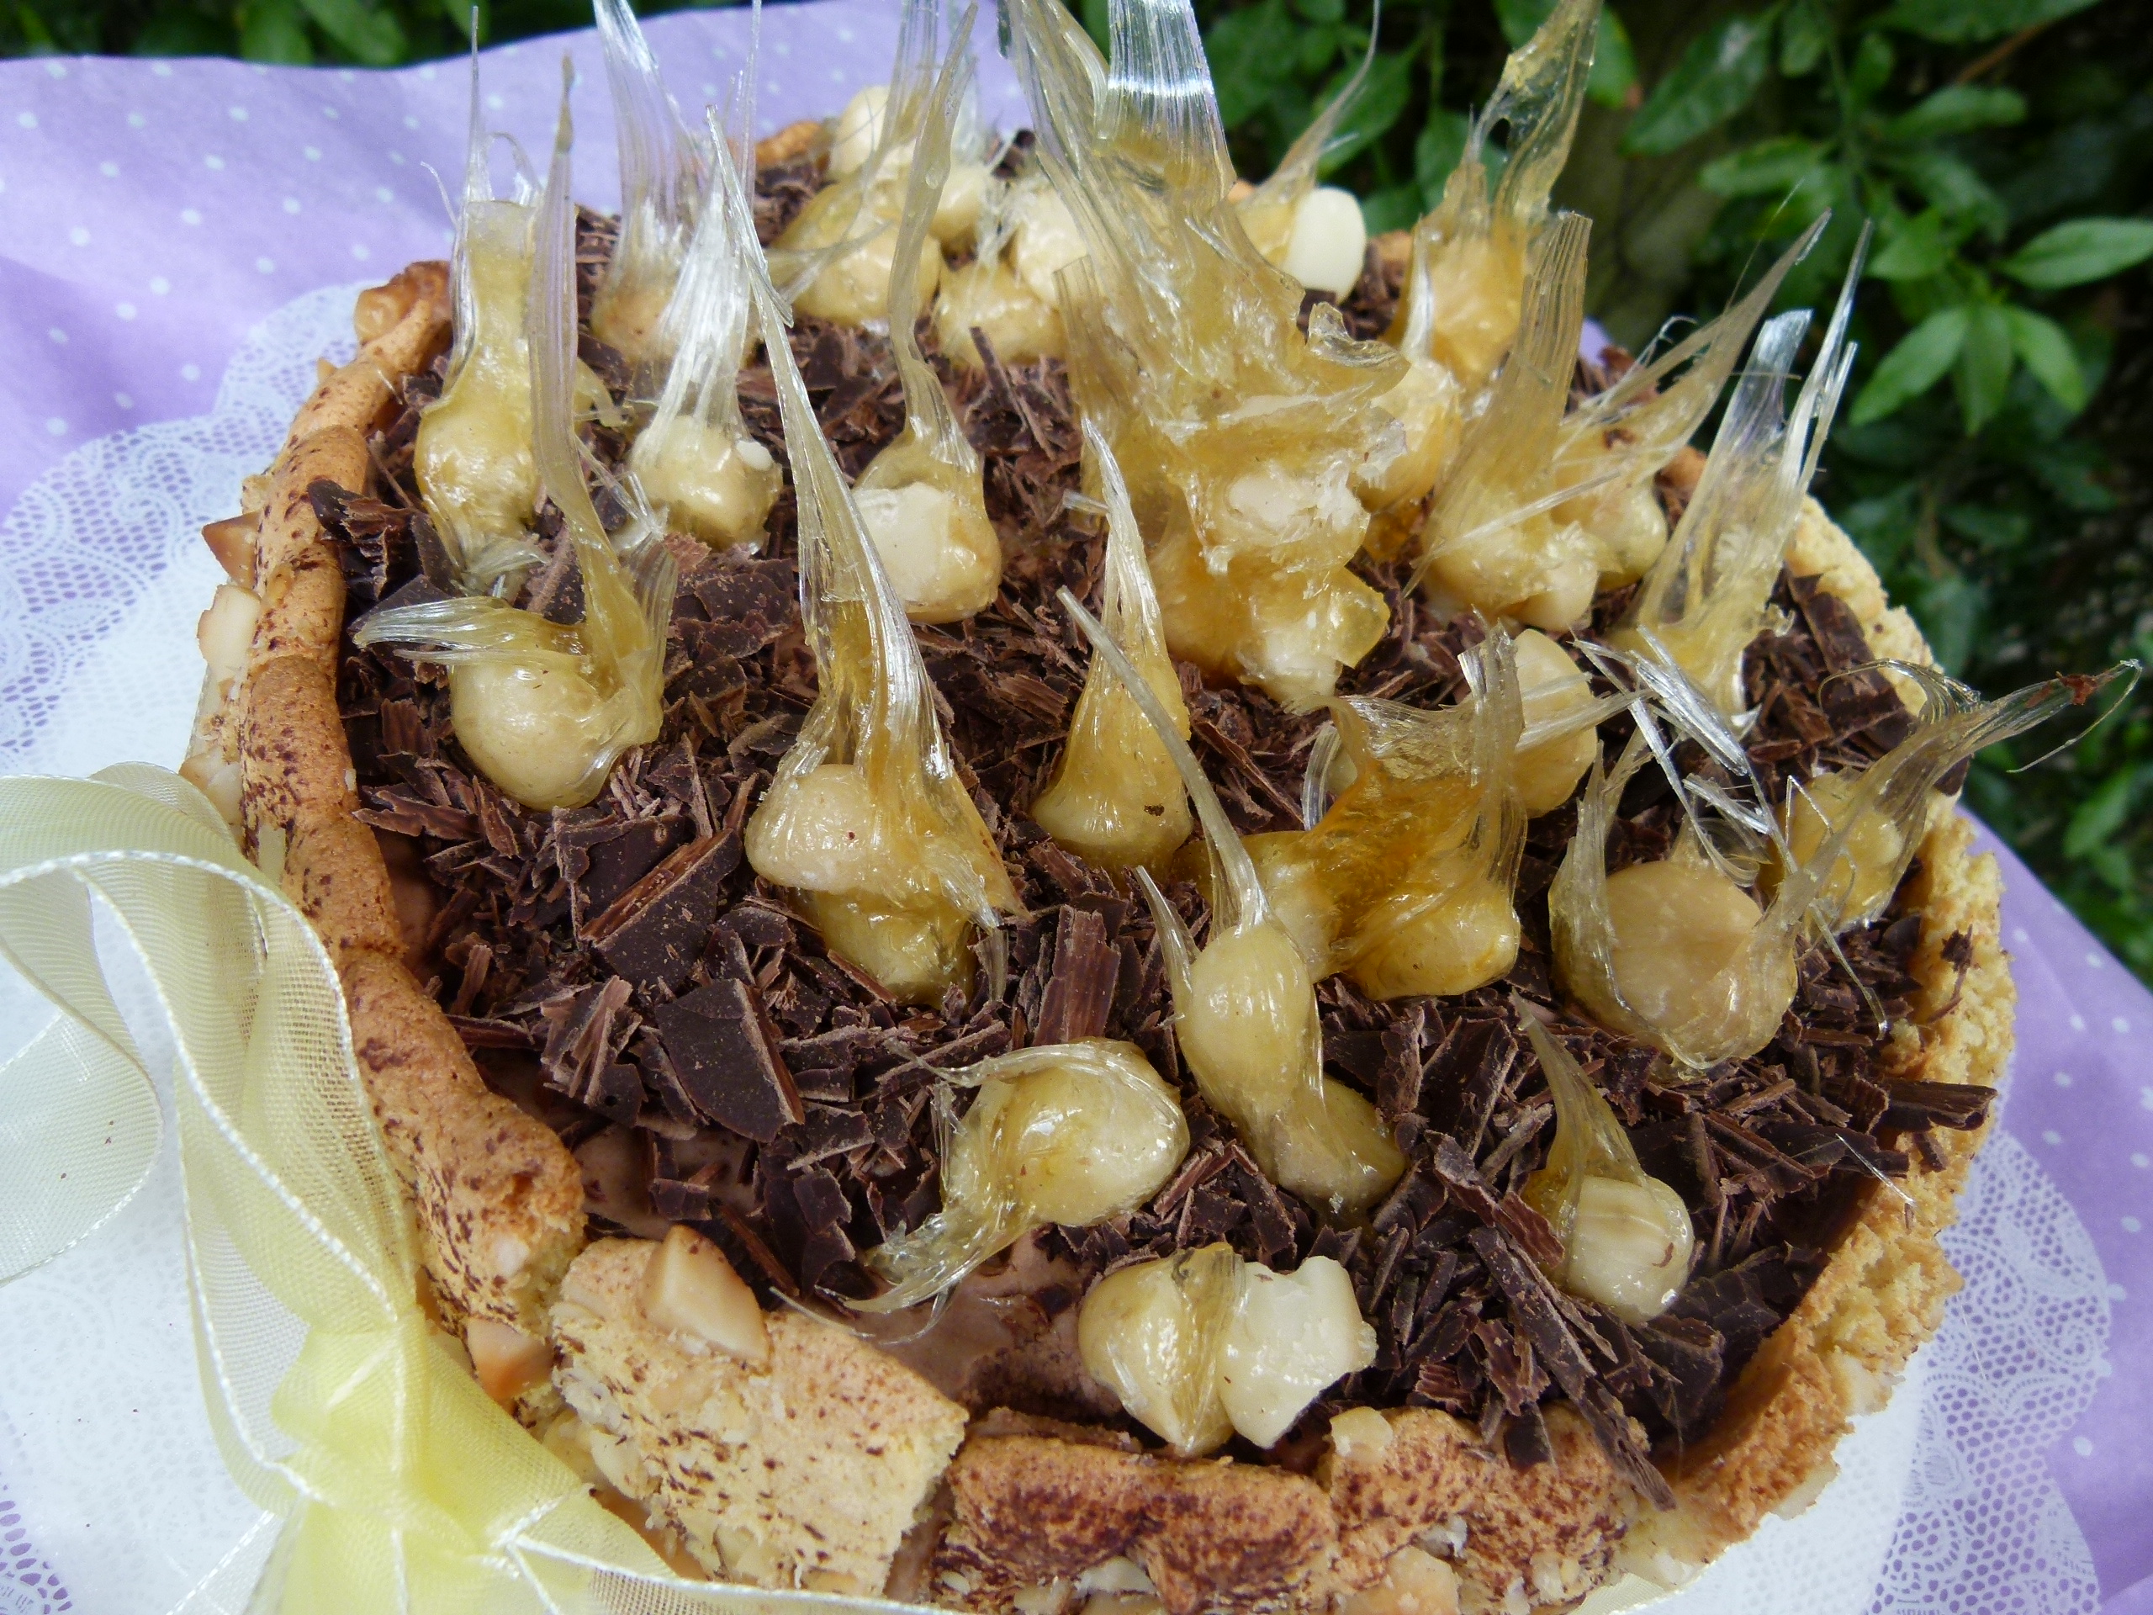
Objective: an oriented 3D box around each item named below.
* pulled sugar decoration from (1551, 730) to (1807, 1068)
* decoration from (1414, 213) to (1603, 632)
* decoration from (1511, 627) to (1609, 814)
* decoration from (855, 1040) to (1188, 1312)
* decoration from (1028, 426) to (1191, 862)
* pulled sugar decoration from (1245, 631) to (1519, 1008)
[{"bbox_3d":[0.071,0.011,0.179,0.029,0.040,0.027,5,51,22],"label":"pulled sugar decoration"},{"bbox_3d":[0.062,-0.052,0.216,0.026,0.055,0.022,5,48,15],"label":"decoration"},{"bbox_3d":[0.063,-0.012,0.206,0.018,0.021,0.019,5,50,17],"label":"decoration"},{"bbox_3d":[-0.005,0.035,0.153,0.034,0.016,0.019,-25,61,-29],"label":"decoration"},{"bbox_3d":[0.003,-0.015,0.167,0.020,0.057,0.020,-3,52,1],"label":"decoration"},{"bbox_3d":[0.036,0.003,0.173,0.033,0.041,0.022,8,49,12],"label":"pulled sugar decoration"}]

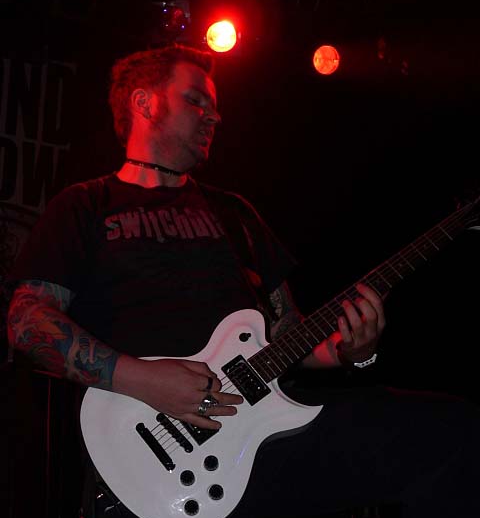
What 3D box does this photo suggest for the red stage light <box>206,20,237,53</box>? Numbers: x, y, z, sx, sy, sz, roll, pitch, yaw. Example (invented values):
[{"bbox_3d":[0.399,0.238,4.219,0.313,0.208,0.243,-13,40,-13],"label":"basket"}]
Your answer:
[{"bbox_3d":[-0.132,-1.478,4.400,0.230,0.230,0.270,-1,21,-2],"label":"red stage light"}]

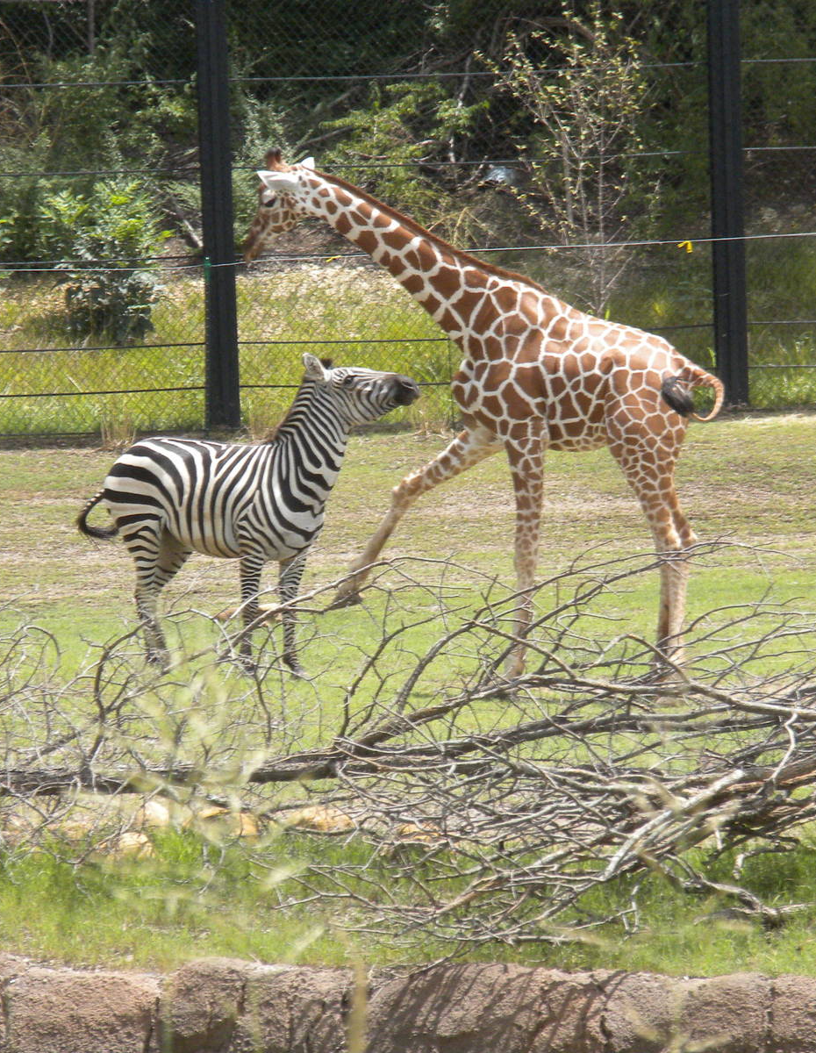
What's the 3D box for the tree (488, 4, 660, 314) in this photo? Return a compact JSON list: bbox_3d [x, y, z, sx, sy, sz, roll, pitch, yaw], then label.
[{"bbox_3d":[1.261,-2.769,73.500,1.300,2.380,1.250,-1,5,0],"label":"tree"}]

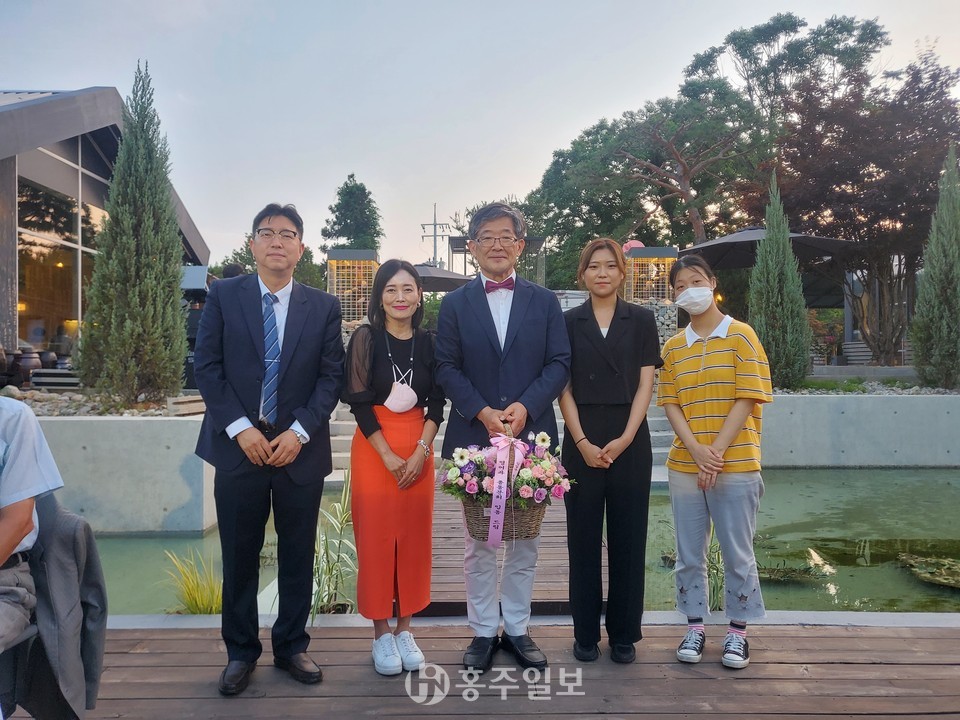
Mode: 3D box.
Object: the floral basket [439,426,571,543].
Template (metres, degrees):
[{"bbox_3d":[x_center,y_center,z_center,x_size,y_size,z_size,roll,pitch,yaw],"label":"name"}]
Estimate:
[{"bbox_3d":[0.094,0.440,2.550,0.470,0.410,0.300,0,0,2],"label":"floral basket"}]

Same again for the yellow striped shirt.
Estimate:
[{"bbox_3d":[0.914,0.134,2.810,0.430,0.595,0.280,0,1,25],"label":"yellow striped shirt"}]

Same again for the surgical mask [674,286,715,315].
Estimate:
[{"bbox_3d":[0.821,-0.226,2.760,0.140,0.105,0.075,-18,0,27],"label":"surgical mask"}]

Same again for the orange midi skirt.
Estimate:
[{"bbox_3d":[-0.335,0.576,2.760,0.320,0.810,0.250,0,0,-8],"label":"orange midi skirt"}]

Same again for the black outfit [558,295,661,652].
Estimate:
[{"bbox_3d":[0.507,0.440,2.870,0.430,1.385,0.260,0,0,9],"label":"black outfit"}]

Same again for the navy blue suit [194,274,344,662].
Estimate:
[{"bbox_3d":[-0.750,0.387,2.620,0.520,1.410,0.320,0,0,-10],"label":"navy blue suit"}]

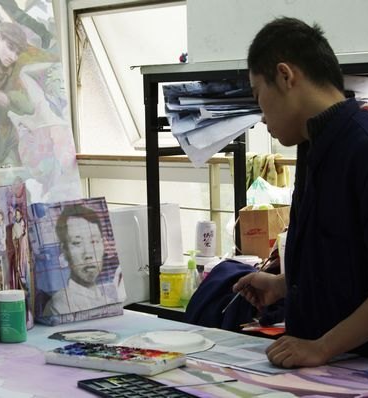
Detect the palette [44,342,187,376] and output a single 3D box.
[{"bbox_3d":[-0.137,0.317,2.467,0.266,0.021,0.111,2,6,35],"label":"palette"}]

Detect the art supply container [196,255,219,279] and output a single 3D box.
[{"bbox_3d":[0.074,0.247,4.000,0.081,0.116,0.081,-2,5,0],"label":"art supply container"}]

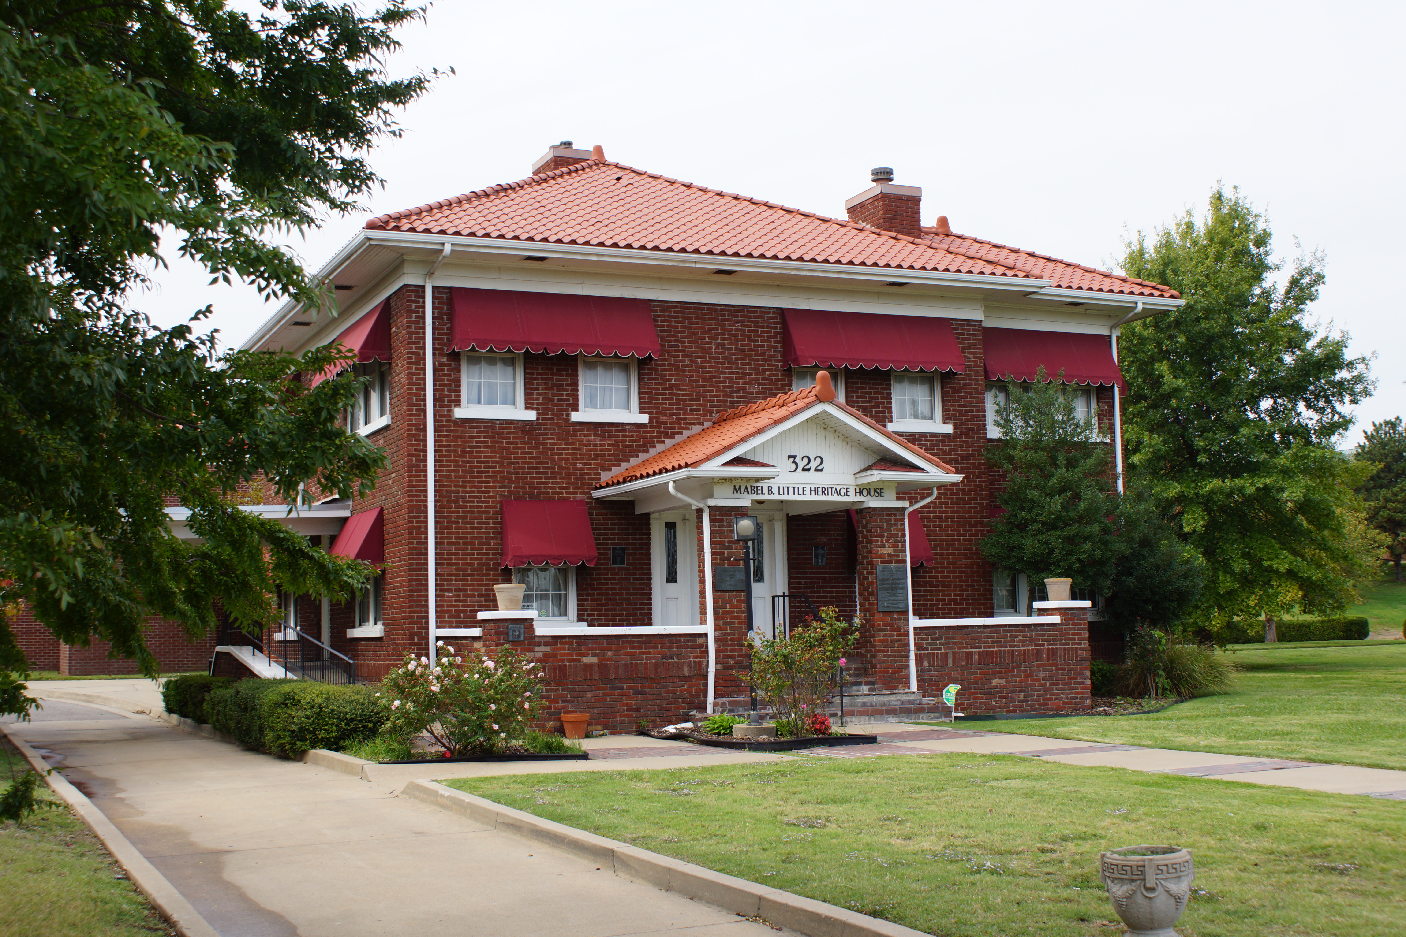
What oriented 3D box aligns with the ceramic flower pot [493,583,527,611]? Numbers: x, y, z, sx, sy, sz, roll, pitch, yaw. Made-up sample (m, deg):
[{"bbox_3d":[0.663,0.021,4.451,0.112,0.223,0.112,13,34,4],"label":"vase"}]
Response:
[{"bbox_3d":[-2.394,1.591,20.335,0.430,0.330,0.430,-2,-6,0],"label":"ceramic flower pot"}]

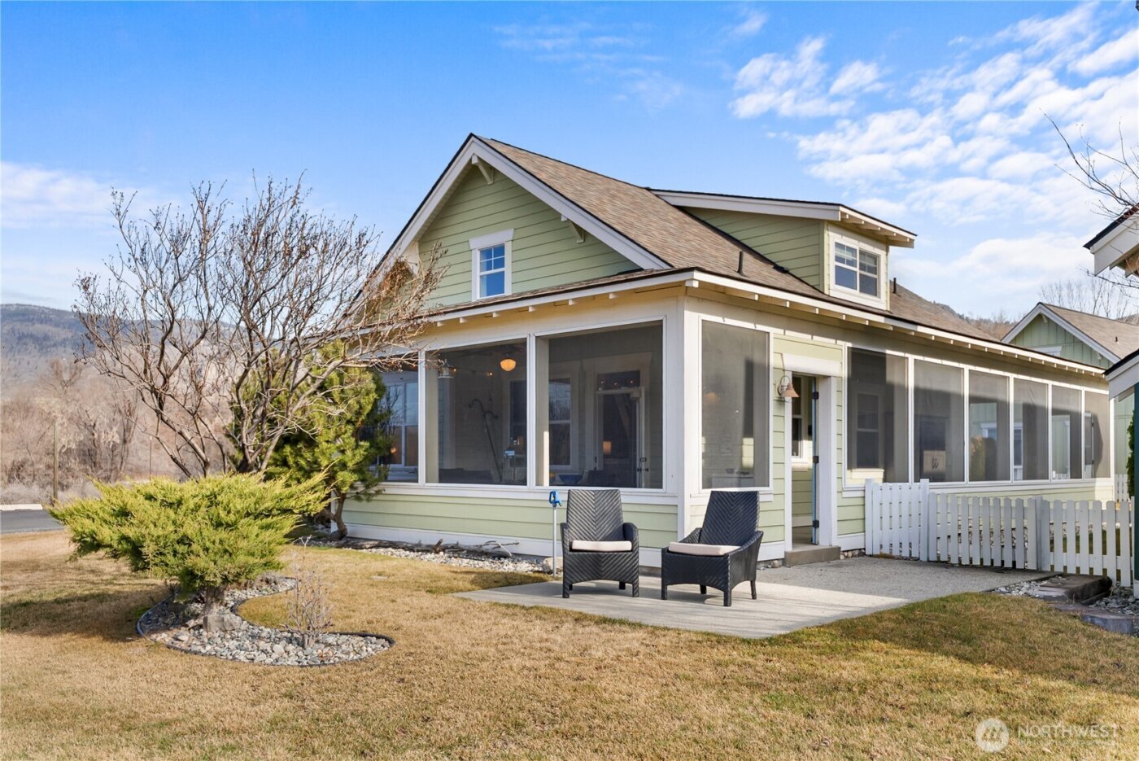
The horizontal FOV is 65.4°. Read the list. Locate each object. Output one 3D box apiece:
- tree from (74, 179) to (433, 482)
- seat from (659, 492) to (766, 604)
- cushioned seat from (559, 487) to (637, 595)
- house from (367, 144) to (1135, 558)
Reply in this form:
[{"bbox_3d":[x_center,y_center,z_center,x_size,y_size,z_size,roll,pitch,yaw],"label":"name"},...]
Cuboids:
[{"bbox_3d":[-3.744,-0.150,10.700,4.350,4.600,4.000,0,-5,0],"label":"tree"},{"bbox_3d":[1.285,1.438,7.779,0.690,0.920,0.740,-4,-6,40],"label":"seat"},{"bbox_3d":[0.260,1.475,8.167,0.690,0.920,0.740,0,-5,-3],"label":"cushioned seat"},{"bbox_3d":[4.169,0.060,16.782,16.100,5.400,7.550,5,-7,-45],"label":"house"}]

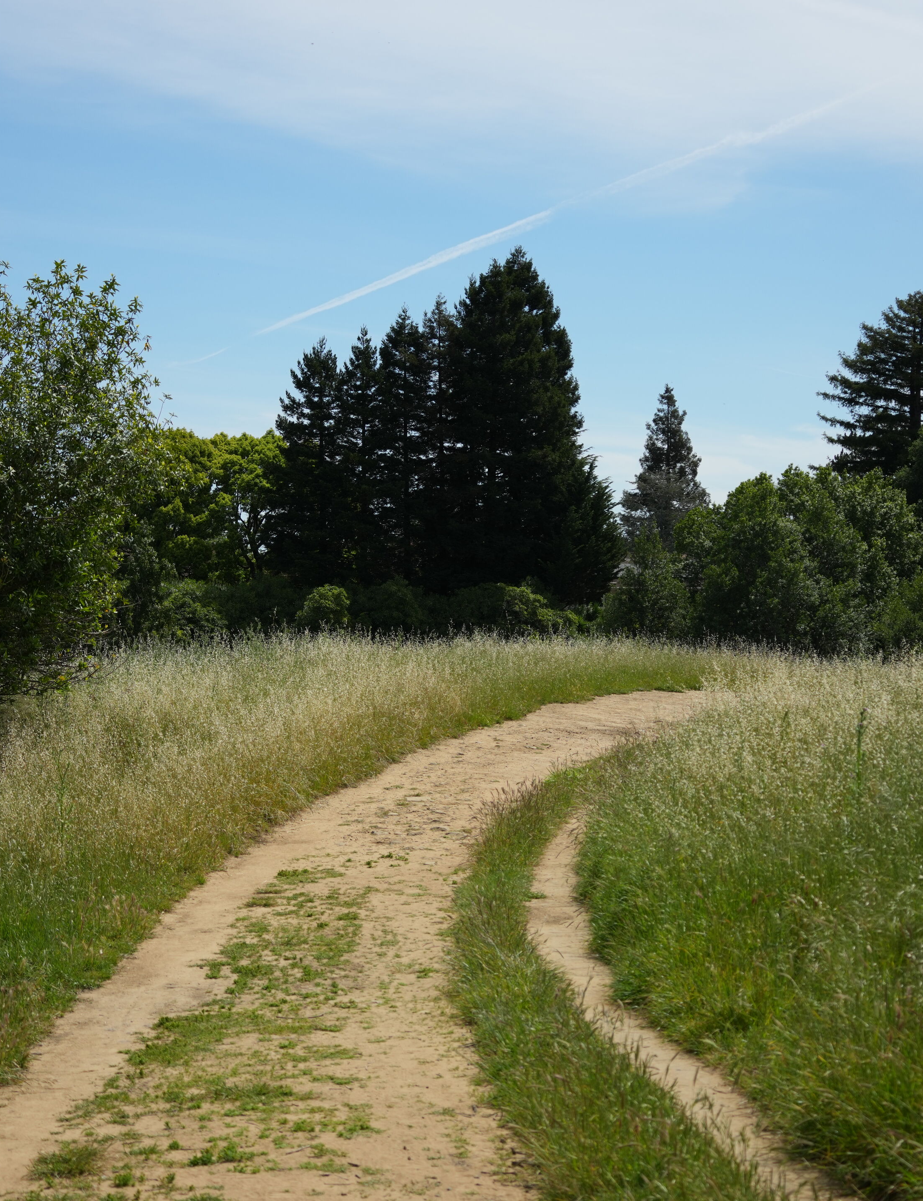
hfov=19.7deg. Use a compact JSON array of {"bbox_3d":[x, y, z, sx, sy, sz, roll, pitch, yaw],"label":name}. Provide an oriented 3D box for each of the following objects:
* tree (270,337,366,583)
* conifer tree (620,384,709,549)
[{"bbox_3d":[-5.820,-5.100,108.000,4.010,11.240,4.010,0,-1,0],"label":"tree"},{"bbox_3d":[11.500,-6.130,150.000,5.100,12.100,5.100,0,-1,0],"label":"conifer tree"}]

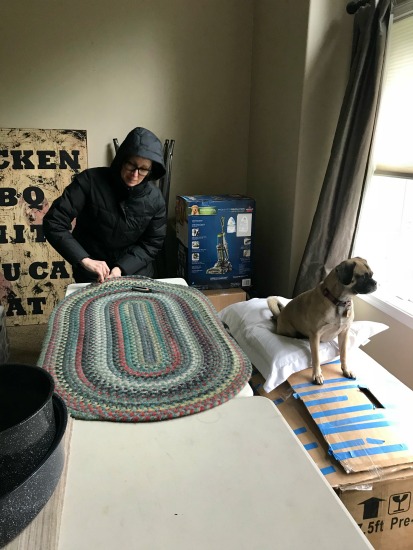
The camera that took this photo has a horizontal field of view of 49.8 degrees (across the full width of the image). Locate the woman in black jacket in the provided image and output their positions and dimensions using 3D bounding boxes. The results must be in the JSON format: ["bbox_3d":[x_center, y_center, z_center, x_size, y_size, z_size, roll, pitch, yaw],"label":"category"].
[{"bbox_3d":[-0.570,-0.036,2.468,0.620,1.490,0.520,-5,17,-21],"label":"woman in black jacket"}]

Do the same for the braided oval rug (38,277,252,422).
[{"bbox_3d":[-0.264,0.187,1.784,0.700,0.035,1.310,-2,16,-11],"label":"braided oval rug"}]

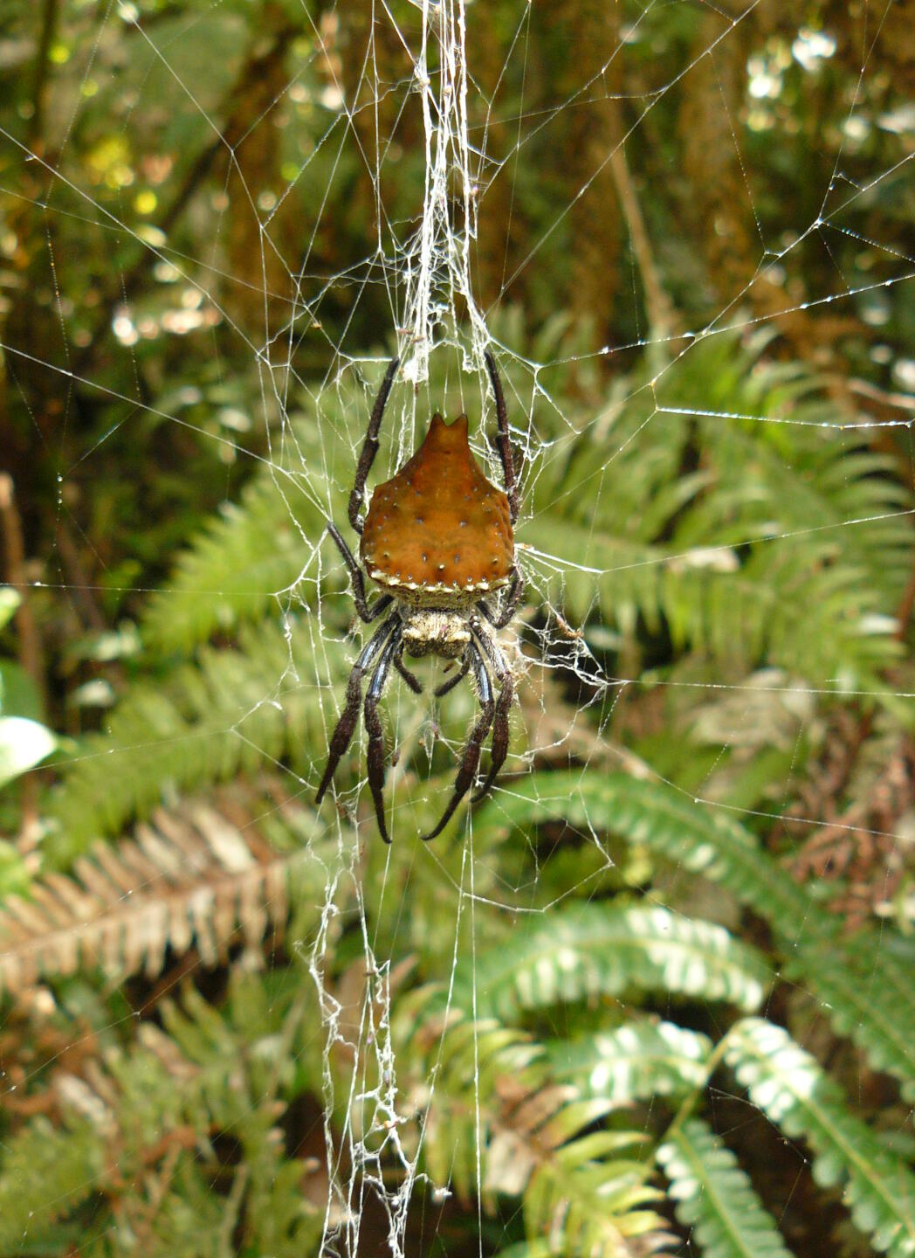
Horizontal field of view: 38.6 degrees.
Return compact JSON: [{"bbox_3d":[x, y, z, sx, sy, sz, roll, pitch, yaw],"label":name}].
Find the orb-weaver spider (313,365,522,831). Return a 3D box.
[{"bbox_3d":[-0.004,-0.004,0.140,0.022,0.053,0.017,2,0,0],"label":"orb-weaver spider"}]

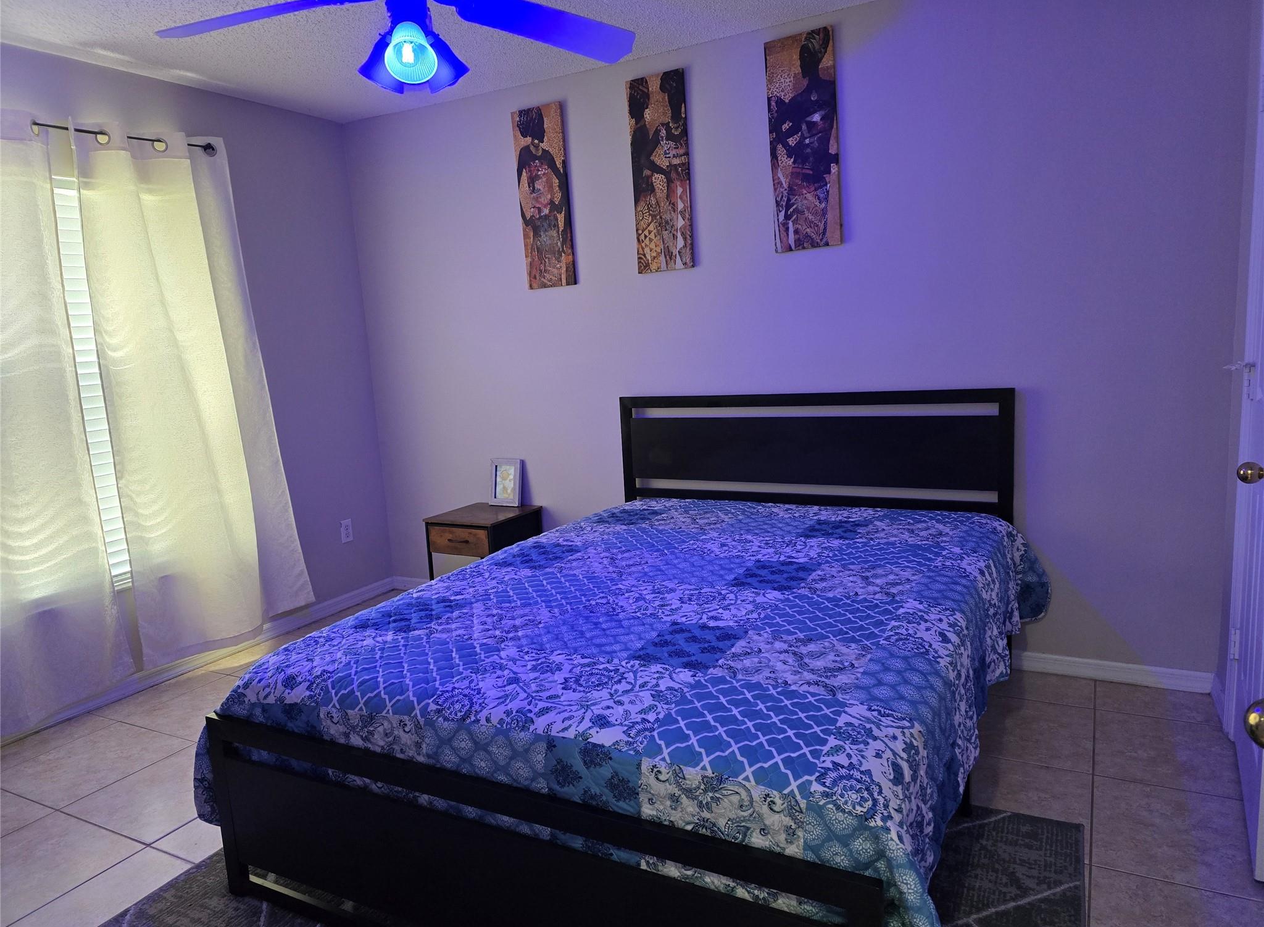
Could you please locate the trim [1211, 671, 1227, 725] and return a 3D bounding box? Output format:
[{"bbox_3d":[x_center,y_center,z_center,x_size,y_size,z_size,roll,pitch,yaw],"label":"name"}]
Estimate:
[{"bbox_3d":[1.909,0.761,2.727,0.015,0.080,0.245,2,10,29],"label":"trim"}]

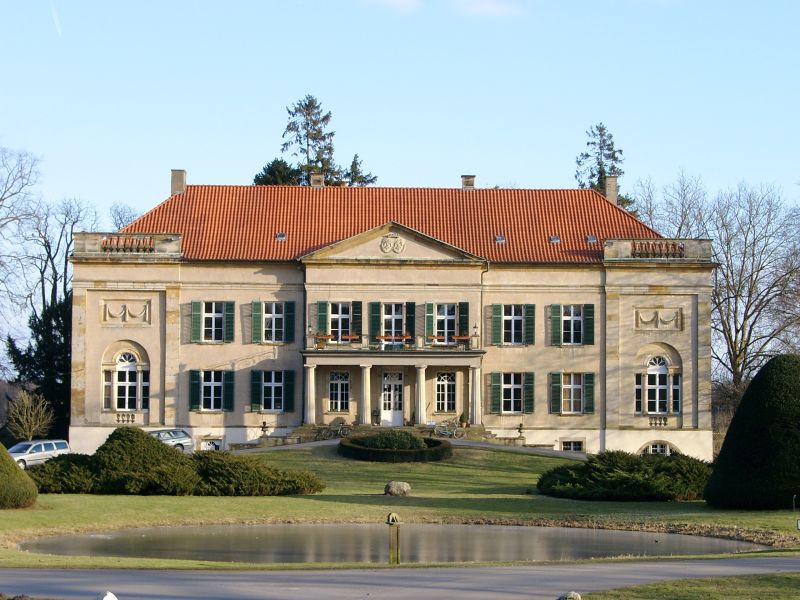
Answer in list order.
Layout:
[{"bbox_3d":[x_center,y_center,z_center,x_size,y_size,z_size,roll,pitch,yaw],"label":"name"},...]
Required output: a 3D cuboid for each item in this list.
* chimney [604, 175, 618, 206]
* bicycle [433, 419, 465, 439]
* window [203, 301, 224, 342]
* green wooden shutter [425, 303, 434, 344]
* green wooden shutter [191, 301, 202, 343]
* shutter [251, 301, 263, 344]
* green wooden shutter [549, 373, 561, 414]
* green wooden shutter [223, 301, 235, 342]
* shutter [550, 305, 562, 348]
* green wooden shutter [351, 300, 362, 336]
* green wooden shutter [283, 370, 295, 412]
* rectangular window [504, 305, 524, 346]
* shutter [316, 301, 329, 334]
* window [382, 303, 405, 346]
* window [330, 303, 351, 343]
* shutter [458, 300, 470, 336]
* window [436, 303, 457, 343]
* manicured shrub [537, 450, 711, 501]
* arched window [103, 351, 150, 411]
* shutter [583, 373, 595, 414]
[{"bbox_3d":[13.025,-6.725,116.545,0.740,1.835,0.750,0,-3,-1],"label":"chimney"},{"bbox_3d":[2.670,6.862,101.200,1.740,1.080,0.580,5,-4,-2],"label":"bicycle"},{"bbox_3d":[-10.707,1.277,108.795,1.263,2.382,0.200,0,-3,-1],"label":"window"},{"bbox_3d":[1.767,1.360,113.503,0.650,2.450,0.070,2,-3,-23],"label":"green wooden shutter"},{"bbox_3d":[-11.262,1.206,104.880,0.590,2.280,0.060,1,-4,-11],"label":"green wooden shutter"},{"bbox_3d":[-7.945,1.245,105.545,0.600,2.325,0.050,2,-4,-20],"label":"shutter"},{"bbox_3d":[8.749,5.247,106.118,0.600,2.304,0.050,1,-4,-7],"label":"green wooden shutter"},{"bbox_3d":[-9.791,1.275,108.605,0.648,2.378,0.070,0,-3,-1],"label":"green wooden shutter"},{"bbox_3d":[9.015,1.436,108.822,0.632,2.354,0.070,0,-3,-1],"label":"shutter"},{"bbox_3d":[-2.462,1.288,108.492,0.630,2.404,0.070,0,-3,-1],"label":"green wooden shutter"},{"bbox_3d":[-6.129,5.094,105.445,0.600,2.307,0.050,0,-4,5],"label":"green wooden shutter"},{"bbox_3d":[6.306,1.361,105.290,1.150,2.220,0.150,0,-4,-1],"label":"rectangular window"},{"bbox_3d":[-4.612,1.326,113.216,0.670,2.450,0.070,1,-3,-18],"label":"shutter"},{"bbox_3d":[-0.373,1.377,108.713,1.262,2.467,0.200,0,-3,-1],"label":"window"},{"bbox_3d":[-3.313,1.304,105.604,1.142,2.220,0.120,1,-4,-3],"label":"window"},{"bbox_3d":[3.546,1.296,104.508,0.590,2.300,0.060,0,-4,9],"label":"shutter"},{"bbox_3d":[2.667,1.351,108.924,1.185,2.358,0.150,0,-3,-1],"label":"window"},{"bbox_3d":[6.360,4.870,53.000,5.000,1.400,3.800,0,-4,0],"label":"manicured shrub"},{"bbox_3d":[-16.316,4.820,113.051,2.800,3.600,0.300,0,-3,-3],"label":"arched window"},{"bbox_3d":[11.364,5.637,114.244,0.680,2.450,0.070,0,-3,0],"label":"shutter"}]

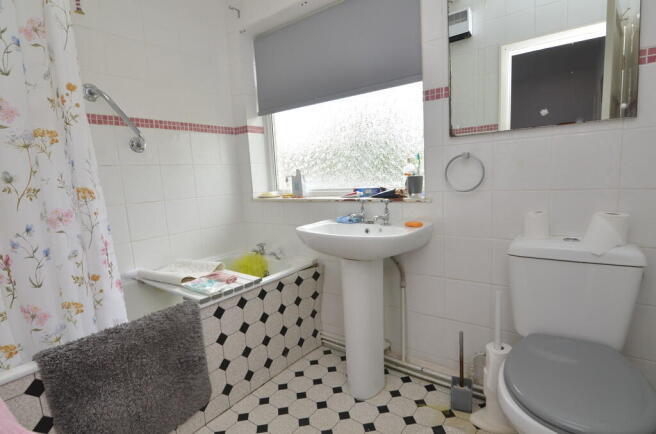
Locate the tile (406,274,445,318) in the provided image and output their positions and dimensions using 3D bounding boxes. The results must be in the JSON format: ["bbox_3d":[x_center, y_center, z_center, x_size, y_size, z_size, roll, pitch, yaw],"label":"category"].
[{"bbox_3d":[0.471,0.382,1.615,0.200,0.200,0.010,2,9,36],"label":"tile"}]

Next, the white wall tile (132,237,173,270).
[{"bbox_3d":[-0.986,0.221,1.839,0.010,0.200,0.200,2,9,36],"label":"white wall tile"}]

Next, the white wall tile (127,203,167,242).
[{"bbox_3d":[-0.996,0.021,1.814,0.010,0.200,0.200,2,9,36],"label":"white wall tile"}]

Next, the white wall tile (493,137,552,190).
[{"bbox_3d":[0.770,-0.206,1.306,0.200,0.200,0.010,2,9,36],"label":"white wall tile"}]

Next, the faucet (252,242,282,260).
[{"bbox_3d":[-0.377,0.216,2.050,0.180,0.095,0.115,2,9,36],"label":"faucet"}]

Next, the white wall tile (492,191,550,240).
[{"bbox_3d":[0.776,-0.008,1.326,0.200,0.200,0.010,2,9,36],"label":"white wall tile"}]

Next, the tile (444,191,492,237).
[{"bbox_3d":[0.613,-0.014,1.444,0.200,0.200,0.010,2,9,36],"label":"tile"}]

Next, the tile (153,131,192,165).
[{"bbox_3d":[-0.887,-0.406,1.907,0.010,0.197,0.200,2,9,36],"label":"tile"}]

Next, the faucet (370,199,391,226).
[{"bbox_3d":[0.255,-0.018,1.532,0.055,0.120,0.120,2,9,36],"label":"faucet"}]

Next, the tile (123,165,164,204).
[{"bbox_3d":[-1.002,-0.179,1.782,0.010,0.200,0.200,2,9,36],"label":"tile"}]

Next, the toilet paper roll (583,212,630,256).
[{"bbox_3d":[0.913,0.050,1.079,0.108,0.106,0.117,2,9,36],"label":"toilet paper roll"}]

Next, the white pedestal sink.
[{"bbox_3d":[0.154,0.436,1.596,0.570,0.770,0.399,2,9,36],"label":"white pedestal sink"}]

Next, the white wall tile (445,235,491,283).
[{"bbox_3d":[0.623,0.186,1.469,0.200,0.200,0.010,2,9,36],"label":"white wall tile"}]

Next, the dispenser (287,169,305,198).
[{"bbox_3d":[-0.210,-0.215,2.100,0.105,0.177,0.068,-3,7,0],"label":"dispenser"}]

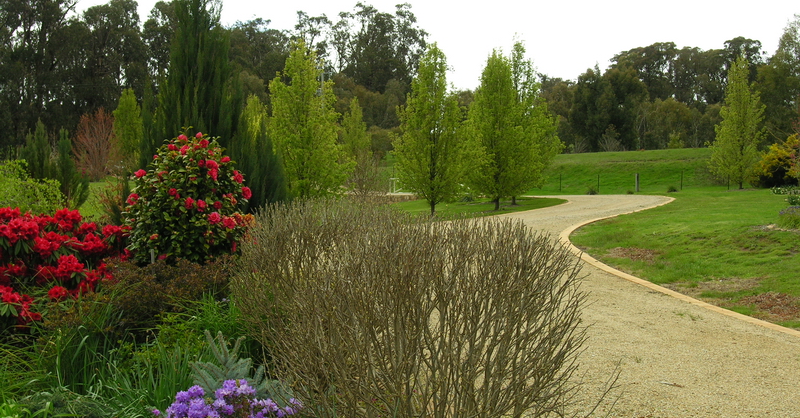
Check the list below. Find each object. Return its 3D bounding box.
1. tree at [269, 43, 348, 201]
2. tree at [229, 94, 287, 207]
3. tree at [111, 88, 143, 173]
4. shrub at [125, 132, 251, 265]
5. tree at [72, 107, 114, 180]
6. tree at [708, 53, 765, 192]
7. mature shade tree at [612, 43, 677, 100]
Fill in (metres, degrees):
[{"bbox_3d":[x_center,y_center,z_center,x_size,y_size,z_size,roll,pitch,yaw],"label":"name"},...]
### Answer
[{"bbox_3d":[-3.568,-3.351,41.000,3.230,6.500,3.230,0,2,0],"label":"tree"},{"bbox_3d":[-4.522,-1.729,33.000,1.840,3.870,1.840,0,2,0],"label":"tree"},{"bbox_3d":[-17.357,-4.855,66.000,2.030,5.710,2.030,0,2,0],"label":"tree"},{"bbox_3d":[-1.880,0.075,9.200,1.110,1.520,1.110,0,2,0],"label":"shrub"},{"bbox_3d":[-13.262,-2.769,45.000,1.820,3.250,1.820,0,2,0],"label":"tree"},{"bbox_3d":[19.796,-5.044,61.000,3.400,7.920,3.400,0,2,0],"label":"tree"},{"bbox_3d":[28.096,-11.481,120.000,8.080,15.690,8.080,0,2,0],"label":"mature shade tree"}]

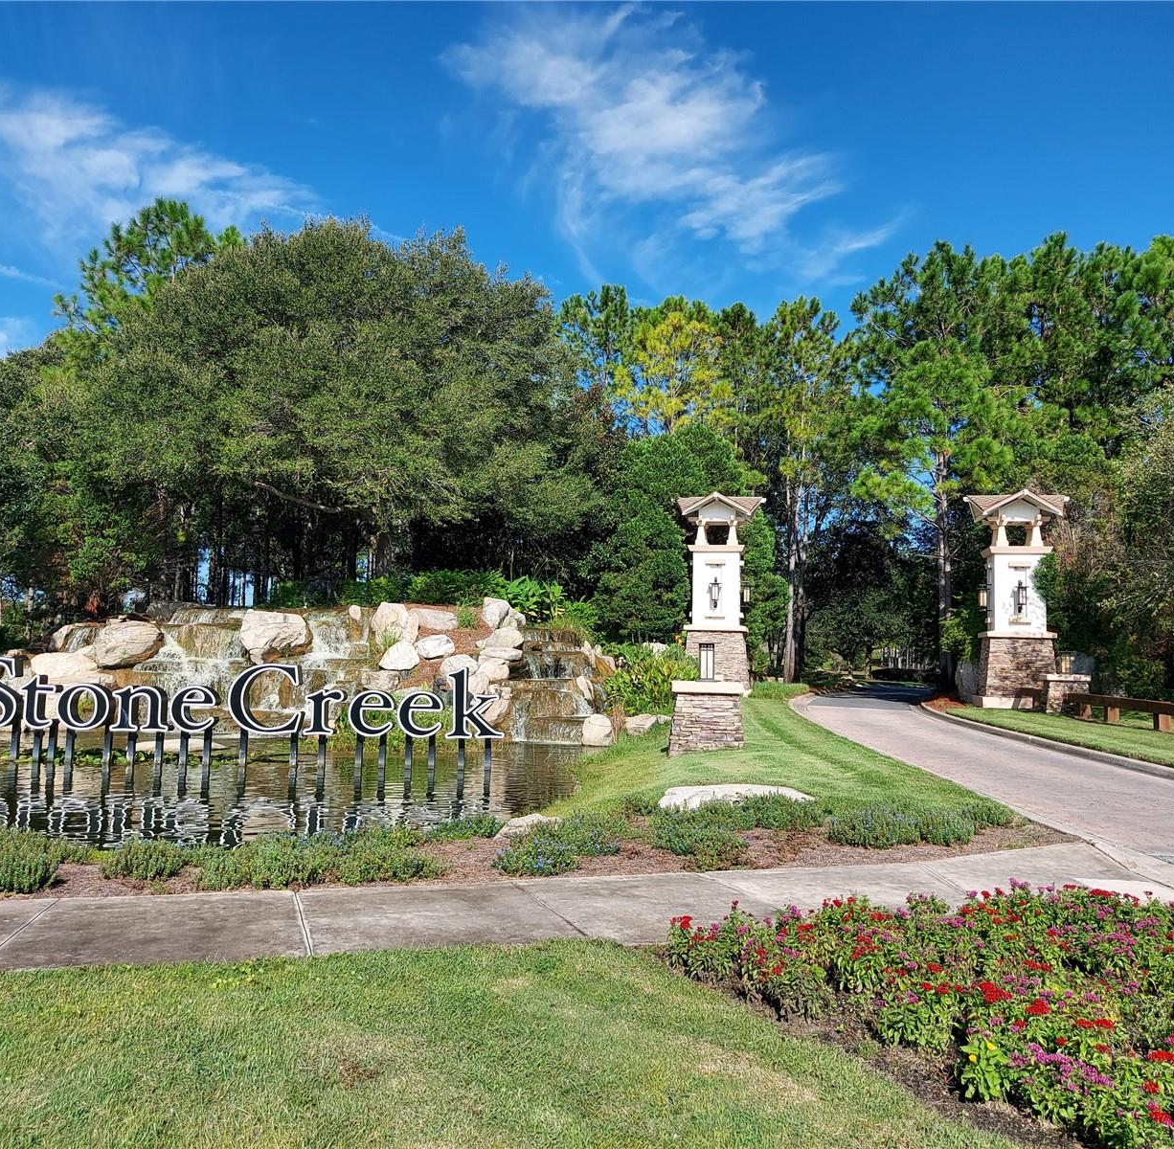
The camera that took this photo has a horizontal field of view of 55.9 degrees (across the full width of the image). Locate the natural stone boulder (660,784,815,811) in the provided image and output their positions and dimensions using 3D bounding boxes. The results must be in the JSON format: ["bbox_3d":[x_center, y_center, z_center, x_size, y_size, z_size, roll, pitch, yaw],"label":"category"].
[{"bbox_3d":[1.529,2.274,11.351,1.600,0.260,0.800,1,-5,7],"label":"natural stone boulder"}]

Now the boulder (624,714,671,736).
[{"bbox_3d":[1.329,3.321,24.810,1.050,0.510,0.800,1,-5,3],"label":"boulder"}]

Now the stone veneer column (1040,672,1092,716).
[{"bbox_3d":[14.651,3.615,33.817,1.250,1.190,1.250,0,-5,14],"label":"stone veneer column"}]

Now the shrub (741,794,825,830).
[{"bbox_3d":[1.875,2.250,10.600,0.800,0.280,0.650,1,-5,10],"label":"shrub"}]

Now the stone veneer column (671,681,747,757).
[{"bbox_3d":[2.056,2.417,18.915,1.220,1.190,1.200,1,-5,5],"label":"stone veneer column"}]

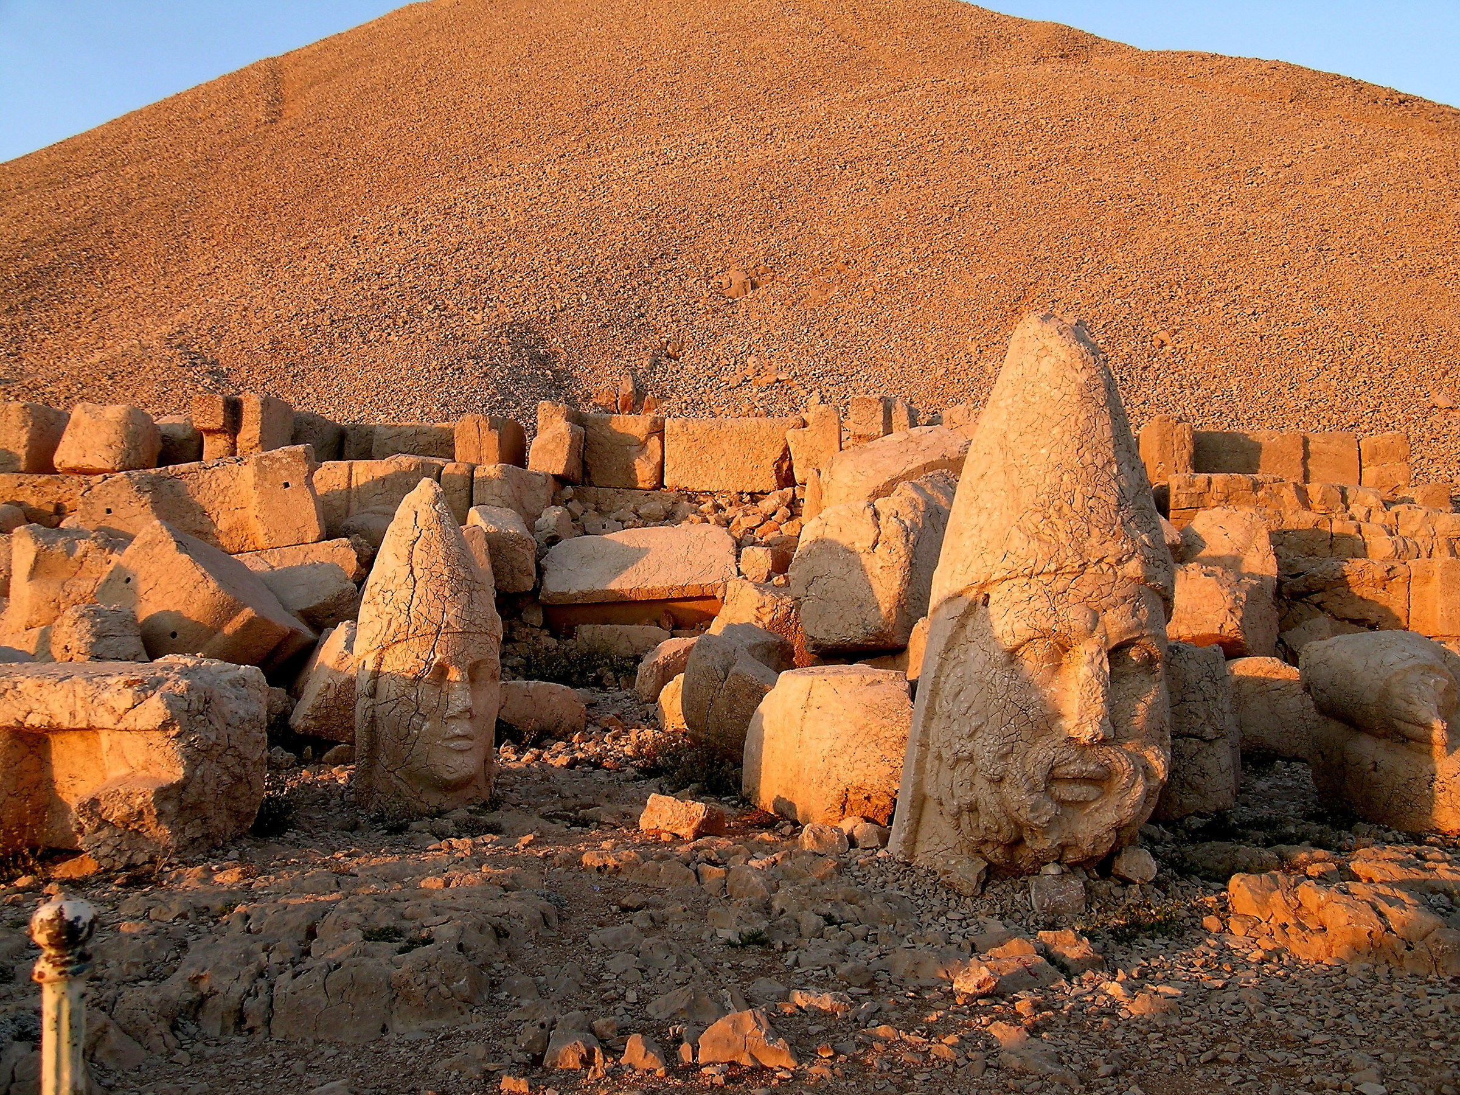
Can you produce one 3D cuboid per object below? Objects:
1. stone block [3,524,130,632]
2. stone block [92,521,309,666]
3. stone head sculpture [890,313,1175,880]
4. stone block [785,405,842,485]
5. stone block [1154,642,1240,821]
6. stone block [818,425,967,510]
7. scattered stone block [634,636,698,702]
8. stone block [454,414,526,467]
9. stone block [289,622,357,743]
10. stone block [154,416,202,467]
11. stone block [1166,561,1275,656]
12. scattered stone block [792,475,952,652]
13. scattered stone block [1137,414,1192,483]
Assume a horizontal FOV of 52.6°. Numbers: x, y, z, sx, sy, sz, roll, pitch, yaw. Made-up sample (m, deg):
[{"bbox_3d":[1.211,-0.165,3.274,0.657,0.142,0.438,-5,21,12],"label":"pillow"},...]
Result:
[{"bbox_3d":[-5.179,0.255,11.600,0.900,0.820,0.750,1,-2,-20],"label":"stone block"},{"bbox_3d":[-4.464,0.453,12.600,1.450,0.900,0.750,39,3,1],"label":"stone block"},{"bbox_3d":[1.550,0.200,7.450,1.150,2.750,1.120,2,-1,-18],"label":"stone head sculpture"},{"bbox_3d":[0.835,-1.042,14.900,0.540,0.800,0.450,0,-1,0],"label":"stone block"},{"bbox_3d":[2.979,1.187,9.750,0.720,1.100,0.650,0,-1,22],"label":"stone block"},{"bbox_3d":[1.735,-0.797,16.000,1.600,0.950,0.850,-12,-3,5],"label":"stone block"},{"bbox_3d":[-0.454,0.922,11.200,0.500,0.480,0.500,0,-1,-20],"label":"scattered stone block"},{"bbox_3d":[-2.778,-1.228,17.000,0.550,0.570,0.620,0,-1,17],"label":"stone block"},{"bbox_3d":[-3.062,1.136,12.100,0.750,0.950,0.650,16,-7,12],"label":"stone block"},{"bbox_3d":[-5.477,-1.044,14.600,0.500,0.500,0.480,0,-1,0],"label":"stone block"},{"bbox_3d":[4.106,0.517,12.300,0.760,0.720,0.660,-1,-2,38],"label":"stone block"},{"bbox_3d":[1.182,0.134,12.000,1.050,1.300,1.050,0,-1,27],"label":"scattered stone block"},{"bbox_3d":[4.952,-1.136,16.800,0.500,0.740,0.520,0,-1,15],"label":"scattered stone block"}]

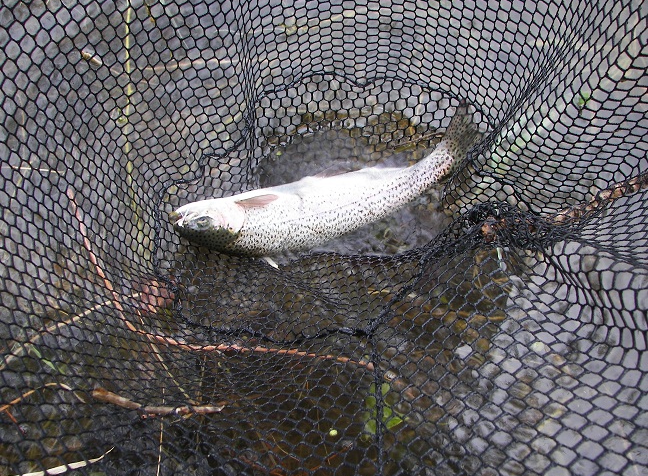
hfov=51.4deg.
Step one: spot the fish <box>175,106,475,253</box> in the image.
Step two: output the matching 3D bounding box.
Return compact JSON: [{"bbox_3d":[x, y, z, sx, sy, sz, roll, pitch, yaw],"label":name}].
[{"bbox_3d":[0.025,-0.057,0.824,0.410,0.068,0.123,-21,64,-11],"label":"fish"}]

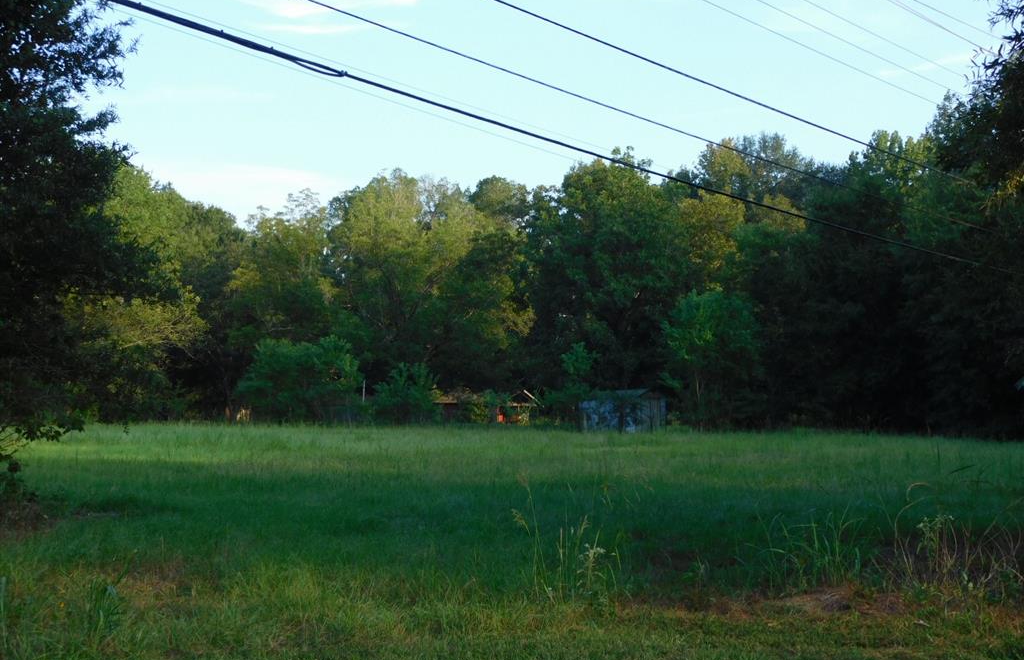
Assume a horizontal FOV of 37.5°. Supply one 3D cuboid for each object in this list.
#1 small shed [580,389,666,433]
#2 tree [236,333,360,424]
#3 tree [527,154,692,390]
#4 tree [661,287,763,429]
[{"bbox_3d":[5.247,3.882,71.000,3.400,2.200,2.400,-2,-3,35],"label":"small shed"},{"bbox_3d":[-11.179,2.592,79.000,6.388,4.713,5.300,0,-3,0],"label":"tree"},{"bbox_3d":[5.170,-1.988,80.000,8.696,14.582,8.400,0,-3,0],"label":"tree"},{"bbox_3d":[9.653,1.524,73.000,4.935,6.871,4.600,0,-3,0],"label":"tree"}]

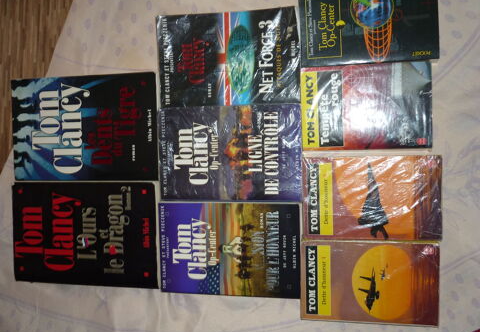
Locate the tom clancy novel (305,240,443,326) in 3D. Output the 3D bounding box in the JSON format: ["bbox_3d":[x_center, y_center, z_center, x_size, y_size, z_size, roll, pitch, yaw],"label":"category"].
[{"bbox_3d":[0.177,0.158,0.634,0.179,0.031,0.110,-1,92,12],"label":"tom clancy novel"}]

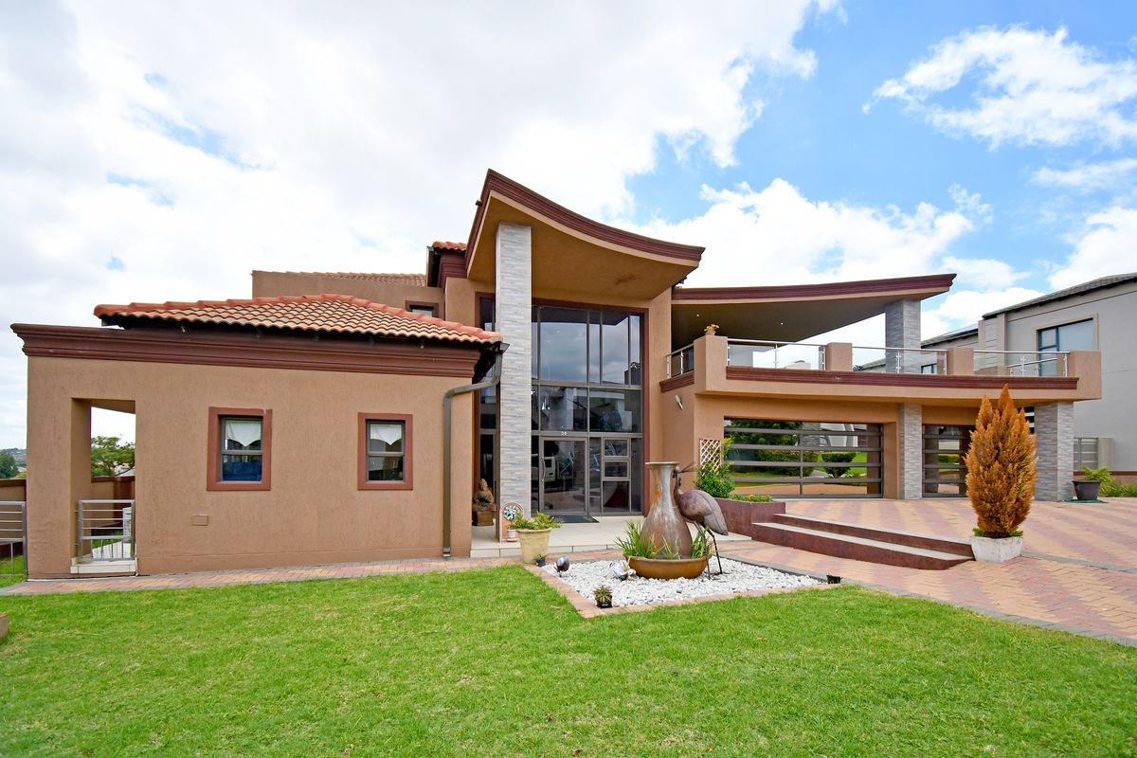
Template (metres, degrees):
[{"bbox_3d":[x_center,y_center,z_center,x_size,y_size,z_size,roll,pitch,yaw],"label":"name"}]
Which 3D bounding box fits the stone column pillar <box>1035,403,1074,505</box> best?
[{"bbox_3d":[13.450,1.990,13.120,0.620,2.690,0.520,0,0,-15],"label":"stone column pillar"}]

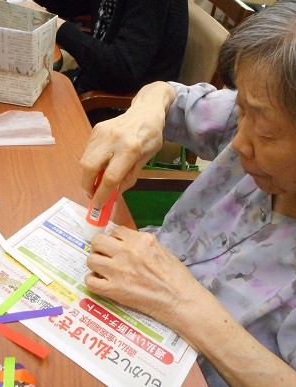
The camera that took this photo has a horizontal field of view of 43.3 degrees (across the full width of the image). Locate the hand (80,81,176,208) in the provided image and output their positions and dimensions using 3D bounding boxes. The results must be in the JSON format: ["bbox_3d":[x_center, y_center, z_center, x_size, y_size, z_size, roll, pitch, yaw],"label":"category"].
[{"bbox_3d":[-0.028,-0.068,0.505,0.080,0.075,0.170,23,73,13],"label":"hand"}]

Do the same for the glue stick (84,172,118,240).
[{"bbox_3d":[-0.058,0.018,0.483,0.030,0.100,0.030,18,28,0],"label":"glue stick"}]

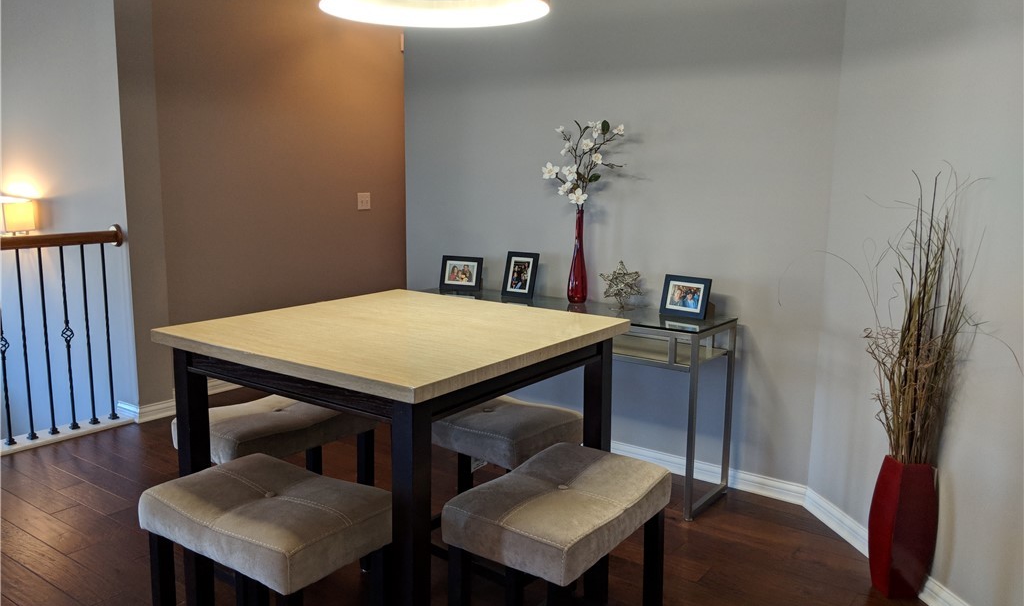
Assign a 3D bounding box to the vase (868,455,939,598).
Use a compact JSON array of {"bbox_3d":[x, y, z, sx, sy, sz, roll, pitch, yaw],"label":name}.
[{"bbox_3d":[1.251,0.716,2.561,0.147,0.447,0.147,0,9,-5],"label":"vase"}]

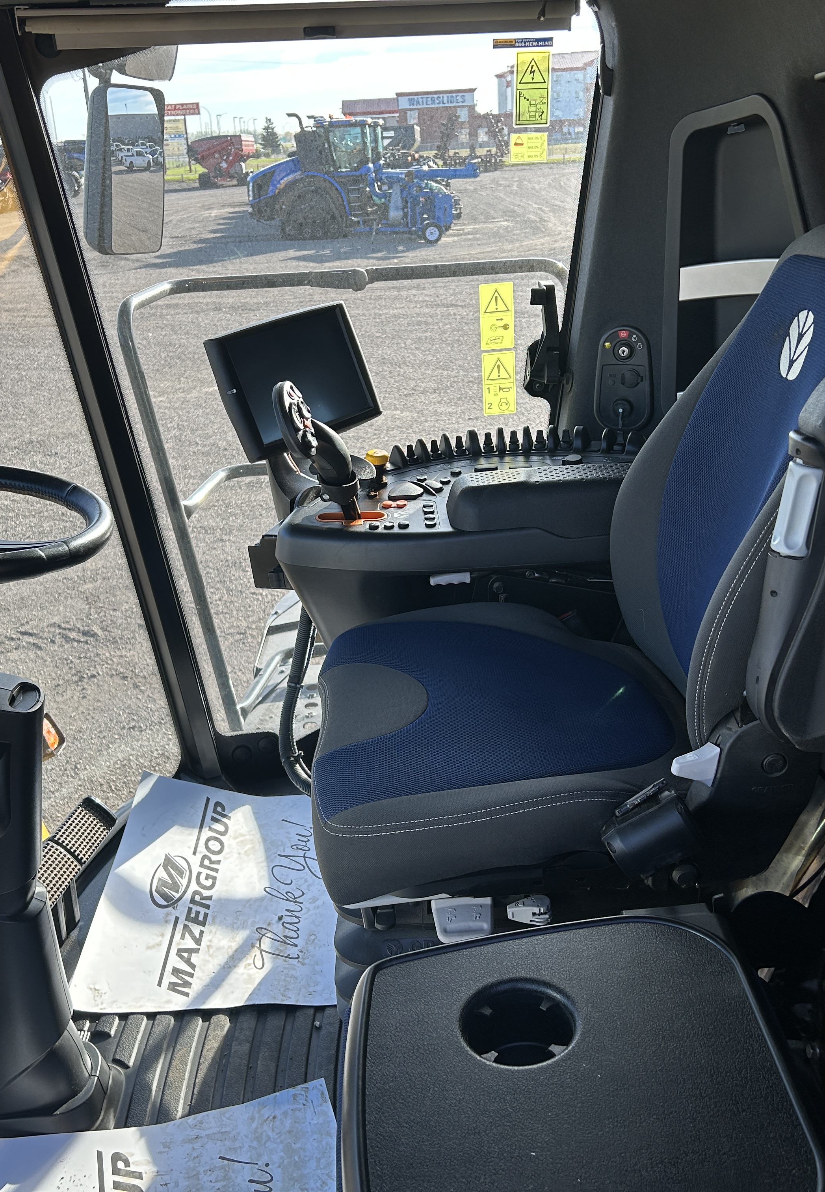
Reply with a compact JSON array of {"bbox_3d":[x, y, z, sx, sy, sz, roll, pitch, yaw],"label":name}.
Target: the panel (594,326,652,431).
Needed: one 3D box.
[{"bbox_3d":[0.347,-0.357,1.960,0.096,0.172,0.030,-2,21,2],"label":"panel"}]

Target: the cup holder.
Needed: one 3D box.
[{"bbox_3d":[0.088,0.382,0.999,0.100,0.060,0.100,-3,21,0],"label":"cup holder"}]

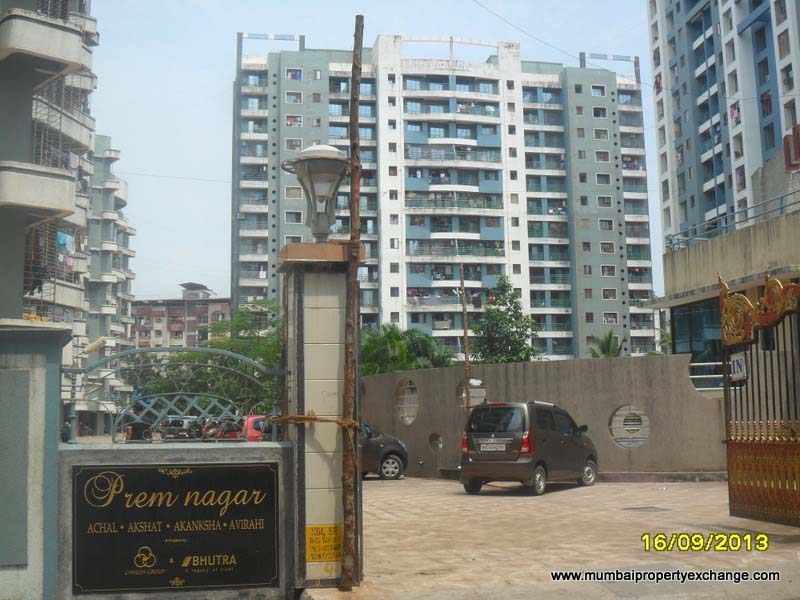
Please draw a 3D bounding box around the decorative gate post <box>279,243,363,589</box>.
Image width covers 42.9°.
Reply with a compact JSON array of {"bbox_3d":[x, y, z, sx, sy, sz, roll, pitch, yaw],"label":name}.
[{"bbox_3d":[-0.624,0.885,7.961,0.575,2.586,0.565,1,-7,-13],"label":"decorative gate post"}]

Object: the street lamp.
[{"bbox_3d":[-0.675,-0.834,8.178,0.540,0.840,0.540,1,-7,-13],"label":"street lamp"}]

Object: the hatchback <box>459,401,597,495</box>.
[{"bbox_3d":[2.590,2.833,19.756,1.490,1.690,3.600,-5,-8,31],"label":"hatchback"}]

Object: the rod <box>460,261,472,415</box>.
[{"bbox_3d":[1.467,1.561,21.975,0.100,4.800,0.100,-1,-7,0],"label":"rod"}]

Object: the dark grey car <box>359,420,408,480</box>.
[{"bbox_3d":[-1.544,3.579,24.531,3.780,1.540,1.690,6,-10,-43],"label":"dark grey car"}]

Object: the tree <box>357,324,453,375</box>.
[{"bbox_3d":[0.172,3.073,32.874,3.300,4.600,3.100,-1,-7,0],"label":"tree"}]

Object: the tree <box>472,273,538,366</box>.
[{"bbox_3d":[3.273,2.130,30.971,2.400,5.900,2.300,-1,-7,0],"label":"tree"}]

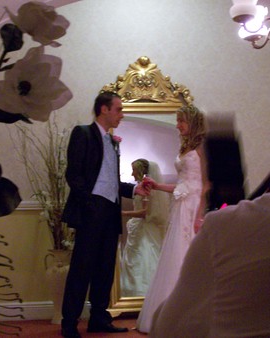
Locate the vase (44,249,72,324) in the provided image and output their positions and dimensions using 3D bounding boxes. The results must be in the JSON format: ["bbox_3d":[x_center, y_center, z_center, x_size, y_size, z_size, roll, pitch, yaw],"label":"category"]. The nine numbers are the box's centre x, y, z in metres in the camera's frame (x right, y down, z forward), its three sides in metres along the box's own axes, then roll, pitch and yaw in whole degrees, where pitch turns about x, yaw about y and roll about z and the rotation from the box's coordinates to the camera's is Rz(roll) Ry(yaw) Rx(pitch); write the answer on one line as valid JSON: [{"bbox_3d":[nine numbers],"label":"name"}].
[{"bbox_3d":[-0.630,0.976,6.050,0.240,0.630,0.210,-1,-3,-8],"label":"vase"}]

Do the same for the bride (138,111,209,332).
[{"bbox_3d":[0.396,0.366,5.500,0.780,1.700,0.680,0,-3,-20],"label":"bride"}]

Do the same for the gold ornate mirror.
[{"bbox_3d":[0.119,0.149,6.200,0.800,2.200,0.140,-1,-8,-8],"label":"gold ornate mirror"}]

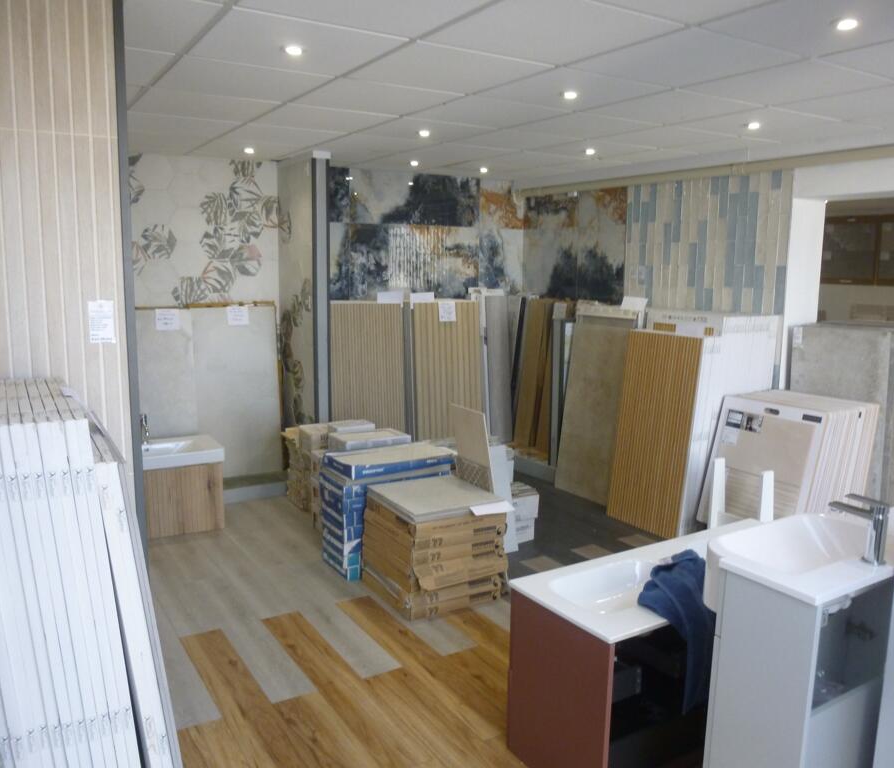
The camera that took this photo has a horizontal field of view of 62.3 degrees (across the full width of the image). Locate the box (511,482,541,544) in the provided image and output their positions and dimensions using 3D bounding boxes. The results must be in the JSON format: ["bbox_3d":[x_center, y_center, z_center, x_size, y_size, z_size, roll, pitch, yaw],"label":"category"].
[{"bbox_3d":[0.361,0.791,4.488,0.280,0.272,0.260,-4,11,-24],"label":"box"}]

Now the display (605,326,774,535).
[{"bbox_3d":[1.560,0.281,4.756,0.660,1.230,0.550,-1,9,-39],"label":"display"}]

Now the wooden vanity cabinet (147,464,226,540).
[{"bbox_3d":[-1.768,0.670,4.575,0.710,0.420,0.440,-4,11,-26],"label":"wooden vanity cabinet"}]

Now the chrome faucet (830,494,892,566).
[{"bbox_3d":[1.062,0.365,1.903,0.052,0.167,0.150,-5,11,-31],"label":"chrome faucet"}]

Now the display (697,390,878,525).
[{"bbox_3d":[1.952,0.477,4.237,0.580,0.800,0.590,4,5,-40],"label":"display"}]

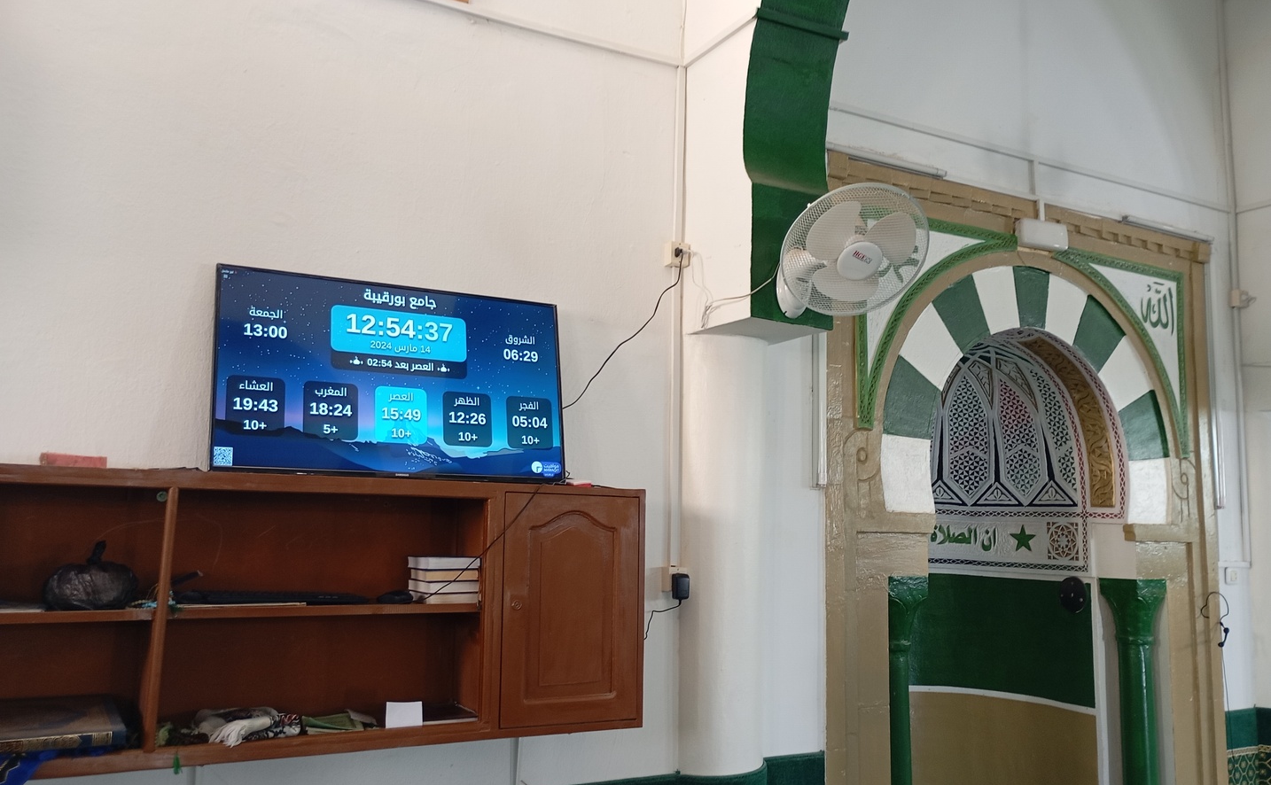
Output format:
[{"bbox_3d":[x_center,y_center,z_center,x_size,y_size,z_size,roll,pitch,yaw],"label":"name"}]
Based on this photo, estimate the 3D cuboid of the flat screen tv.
[{"bbox_3d":[-0.660,-0.028,2.872,0.970,0.562,0.060,5,-20,-28],"label":"flat screen tv"}]

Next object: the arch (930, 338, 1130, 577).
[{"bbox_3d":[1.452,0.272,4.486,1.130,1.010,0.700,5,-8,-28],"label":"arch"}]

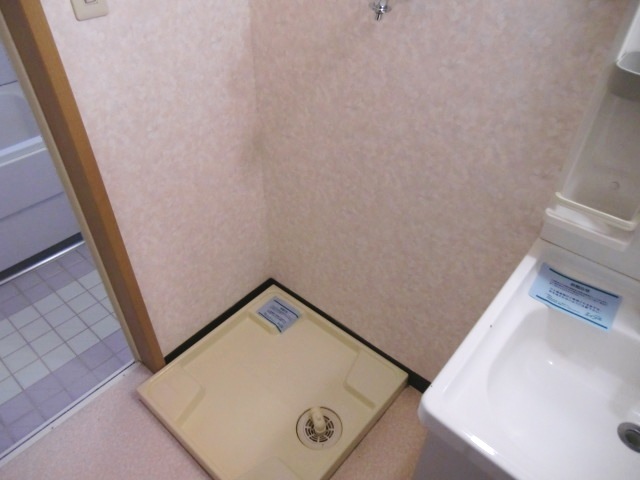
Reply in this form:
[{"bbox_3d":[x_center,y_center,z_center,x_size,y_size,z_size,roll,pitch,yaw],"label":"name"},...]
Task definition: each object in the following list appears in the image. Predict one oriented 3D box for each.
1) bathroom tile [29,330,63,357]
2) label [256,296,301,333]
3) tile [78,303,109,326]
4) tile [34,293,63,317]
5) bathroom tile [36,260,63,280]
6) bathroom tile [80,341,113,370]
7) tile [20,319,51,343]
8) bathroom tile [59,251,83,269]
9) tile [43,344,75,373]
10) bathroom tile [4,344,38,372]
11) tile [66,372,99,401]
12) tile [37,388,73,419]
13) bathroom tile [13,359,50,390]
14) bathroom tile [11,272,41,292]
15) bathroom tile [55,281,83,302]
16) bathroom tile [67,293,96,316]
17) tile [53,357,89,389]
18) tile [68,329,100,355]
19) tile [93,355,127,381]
[{"bbox_3d":[-1.072,0.408,1.745,0.092,0.009,0.092,30,47,29],"label":"bathroom tile"},{"bbox_3d":[-0.159,0.289,1.722,0.142,0.012,0.106,30,48,29],"label":"label"},{"bbox_3d":[-0.945,0.316,1.861,0.092,0.009,0.092,30,47,29],"label":"tile"},{"bbox_3d":[-1.156,0.277,1.898,0.092,0.009,0.092,30,47,29],"label":"tile"},{"bbox_3d":[-1.240,0.148,2.046,0.094,0.010,0.092,29,47,30],"label":"bathroom tile"},{"bbox_3d":[-0.875,0.455,1.740,0.098,0.010,0.098,30,48,29],"label":"bathroom tile"},{"bbox_3d":[-1.140,0.365,1.784,0.094,0.010,0.092,29,47,30],"label":"tile"},{"bbox_3d":[-1.201,0.100,2.150,0.098,0.010,0.098,30,48,29],"label":"bathroom tile"},{"bbox_3d":[-0.989,0.449,1.685,0.094,0.010,0.092,29,47,30],"label":"tile"},{"bbox_3d":[-1.135,0.455,1.688,0.092,0.009,0.092,30,47,29],"label":"bathroom tile"},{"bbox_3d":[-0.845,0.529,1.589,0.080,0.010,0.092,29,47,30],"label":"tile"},{"bbox_3d":[-0.929,0.594,1.574,0.098,0.010,0.098,30,48,29],"label":"tile"},{"bbox_3d":[-1.052,0.494,1.627,0.094,0.010,0.092,29,47,30],"label":"bathroom tile"},{"bbox_3d":[-1.331,0.196,2.031,0.098,0.010,0.098,30,48,29],"label":"bathroom tile"},{"bbox_3d":[-1.093,0.231,1.956,0.092,0.009,0.092,30,47,29],"label":"bathroom tile"},{"bbox_3d":[-1.038,0.277,1.945,0.098,0.010,0.098,30,48,29],"label":"bathroom tile"},{"bbox_3d":[-0.940,0.503,1.681,0.098,0.010,0.098,30,48,29],"label":"tile"},{"bbox_3d":[-0.934,0.404,1.756,0.092,0.009,0.092,30,47,29],"label":"tile"},{"bbox_3d":[-0.799,0.498,1.692,0.098,0.010,0.098,30,48,29],"label":"tile"}]

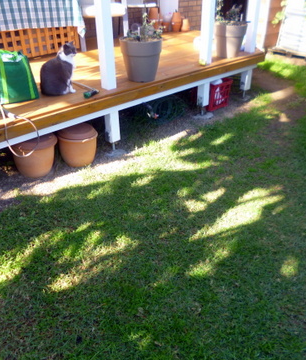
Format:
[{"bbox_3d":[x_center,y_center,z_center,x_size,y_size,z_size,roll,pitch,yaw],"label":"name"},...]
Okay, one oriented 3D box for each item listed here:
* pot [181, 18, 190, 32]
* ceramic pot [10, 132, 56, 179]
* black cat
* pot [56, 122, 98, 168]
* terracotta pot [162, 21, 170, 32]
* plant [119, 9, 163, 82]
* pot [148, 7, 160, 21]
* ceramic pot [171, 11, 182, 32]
[{"bbox_3d":[0.570,-2.654,5.720,0.138,0.189,0.138,-1,33,1],"label":"pot"},{"bbox_3d":[-1.004,-0.215,2.909,0.373,0.327,0.373,-1,33,1],"label":"ceramic pot"},{"bbox_3d":[-0.848,-0.970,2.927,0.320,0.410,0.200,-9,33,-13],"label":"black cat"},{"bbox_3d":[-0.671,-0.316,3.060,0.354,0.323,0.354,-1,33,1],"label":"pot"},{"bbox_3d":[0.227,-2.628,5.719,0.128,0.159,0.128,-1,33,1],"label":"terracotta pot"},{"bbox_3d":[-0.098,-1.283,3.189,0.405,0.628,0.405,-1,33,1],"label":"plant"},{"bbox_3d":[0.021,-2.730,5.498,0.178,0.194,0.178,-1,33,1],"label":"pot"},{"bbox_3d":[0.407,-2.703,5.699,0.169,0.300,0.169,-1,33,1],"label":"ceramic pot"}]

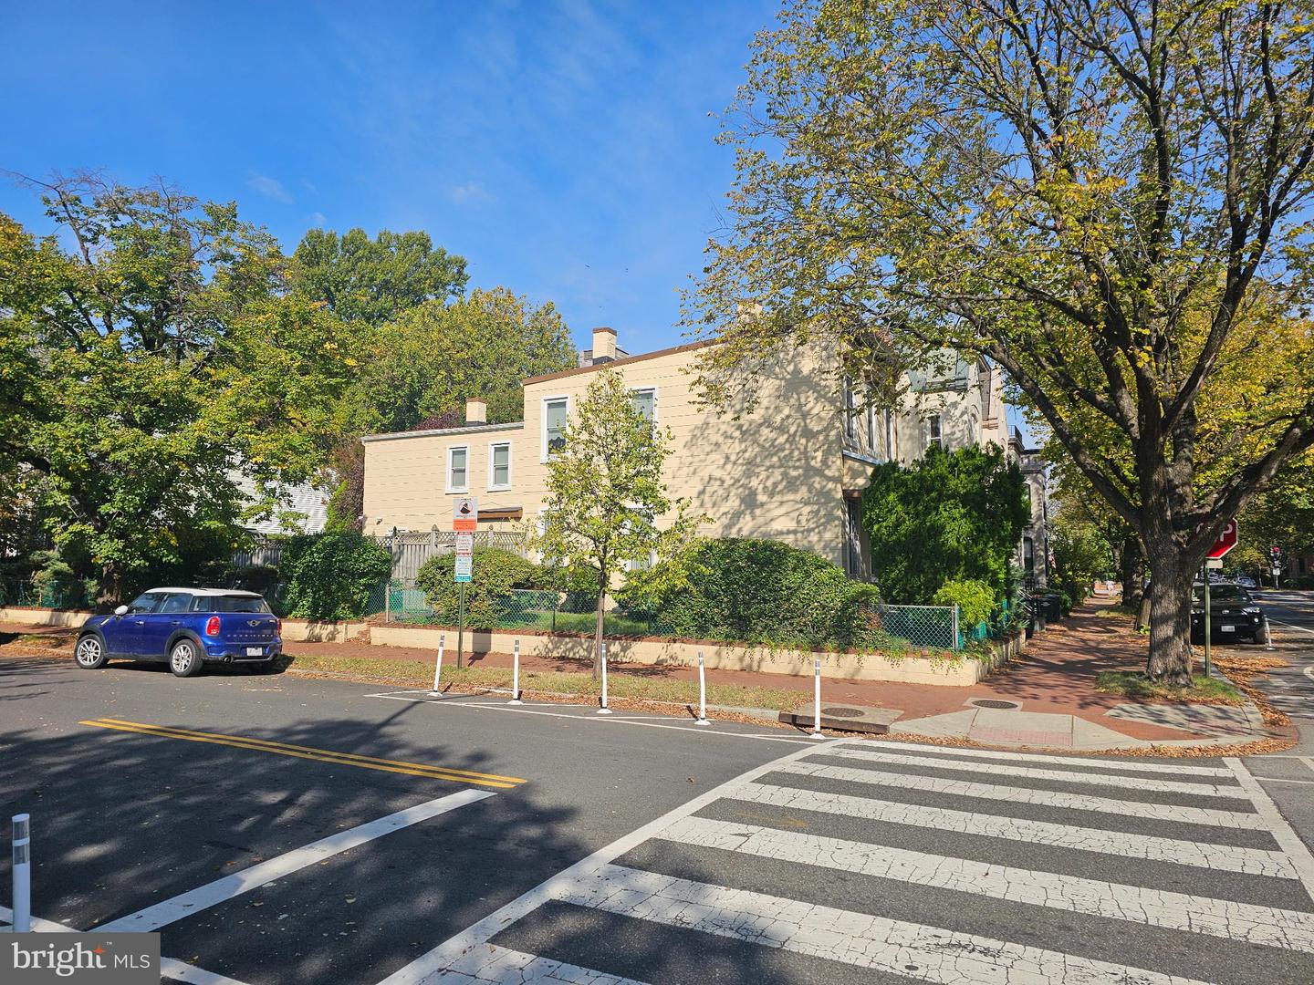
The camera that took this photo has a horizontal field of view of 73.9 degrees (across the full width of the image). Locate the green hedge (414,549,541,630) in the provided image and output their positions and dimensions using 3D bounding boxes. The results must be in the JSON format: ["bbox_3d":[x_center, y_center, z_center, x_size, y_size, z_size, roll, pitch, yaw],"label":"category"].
[{"bbox_3d":[-4.114,2.187,19.852,2.900,1.800,2.200,-3,-6,27],"label":"green hedge"}]

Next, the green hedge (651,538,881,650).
[{"bbox_3d":[1.972,1.932,16.608,4.600,2.000,2.200,-3,-6,27],"label":"green hedge"}]

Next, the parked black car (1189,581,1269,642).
[{"bbox_3d":[16.719,3.514,25.952,1.850,1.680,4.600,-3,-6,27],"label":"parked black car"}]

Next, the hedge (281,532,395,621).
[{"bbox_3d":[-8.194,2.150,22.300,2.450,2.280,1.400,-2,-6,27],"label":"hedge"}]

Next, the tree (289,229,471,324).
[{"bbox_3d":[-15.323,-4.664,48.000,11.000,20.510,11.000,-3,-6,27],"label":"tree"}]

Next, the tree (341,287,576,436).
[{"bbox_3d":[-8.646,-2.195,38.000,10.300,13.790,10.300,-3,-6,27],"label":"tree"}]

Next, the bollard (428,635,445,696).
[{"bbox_3d":[-3.350,2.653,13.435,0.200,0.921,0.200,2,-6,28],"label":"bollard"}]

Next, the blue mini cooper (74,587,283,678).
[{"bbox_3d":[-9.135,2.592,16.710,4.110,1.560,1.800,-2,-6,25],"label":"blue mini cooper"}]

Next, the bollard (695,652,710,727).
[{"bbox_3d":[0.591,2.499,11.194,0.200,0.912,0.200,0,-5,0],"label":"bollard"}]

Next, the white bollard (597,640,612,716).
[{"bbox_3d":[-0.719,2.561,12.042,0.180,0.925,0.180,-3,-6,27],"label":"white bollard"}]

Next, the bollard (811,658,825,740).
[{"bbox_3d":[1.917,2.453,10.422,0.180,0.925,0.180,-3,-6,27],"label":"bollard"}]

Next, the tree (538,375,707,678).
[{"bbox_3d":[-0.678,0.493,14.981,2.802,5.290,2.662,0,-5,0],"label":"tree"}]

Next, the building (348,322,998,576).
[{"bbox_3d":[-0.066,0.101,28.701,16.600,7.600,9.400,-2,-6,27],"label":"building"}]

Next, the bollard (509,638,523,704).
[{"bbox_3d":[-2.089,2.659,12.972,0.180,0.925,0.180,0,-5,0],"label":"bollard"}]

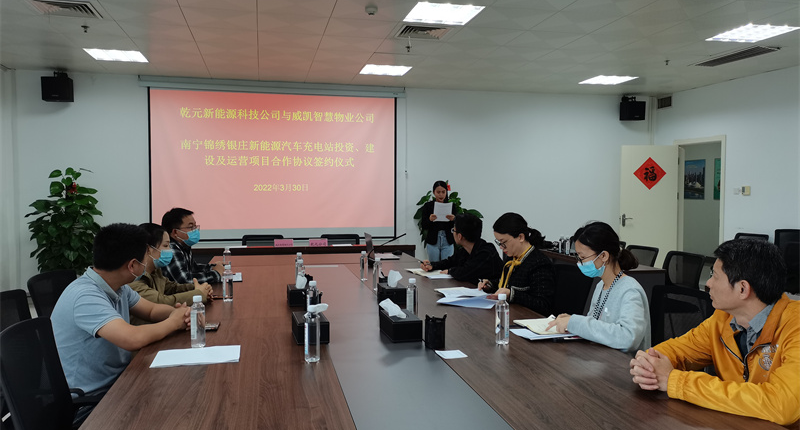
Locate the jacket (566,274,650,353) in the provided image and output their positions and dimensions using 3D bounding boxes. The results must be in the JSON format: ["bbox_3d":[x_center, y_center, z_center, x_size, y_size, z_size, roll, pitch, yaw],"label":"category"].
[{"bbox_3d":[0.870,0.516,2.570,0.420,0.540,0.480,0,2,-4],"label":"jacket"}]

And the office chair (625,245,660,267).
[{"bbox_3d":[1.983,0.724,5.367,0.580,0.880,0.580,0,2,-13],"label":"office chair"}]

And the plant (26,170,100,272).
[{"bbox_3d":[-3.956,0.246,7.167,0.850,1.620,0.820,0,2,-13],"label":"plant"}]

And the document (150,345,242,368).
[{"bbox_3d":[-0.763,0.531,2.274,0.303,0.008,0.225,0,3,-13],"label":"document"}]

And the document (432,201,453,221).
[{"bbox_3d":[0.497,-0.029,6.900,0.210,0.290,0.015,0,37,-4],"label":"document"}]

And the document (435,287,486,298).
[{"bbox_3d":[0.364,0.468,3.660,0.265,0.020,0.240,0,3,-13],"label":"document"}]

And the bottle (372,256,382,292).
[{"bbox_3d":[-0.141,0.370,3.767,0.055,0.207,0.055,0,3,-13],"label":"bottle"}]

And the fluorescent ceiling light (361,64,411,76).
[{"bbox_3d":[-0.178,-1.790,7.368,0.580,0.050,0.580,0,3,-13],"label":"fluorescent ceiling light"}]

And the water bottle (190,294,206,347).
[{"bbox_3d":[-0.843,0.440,2.514,0.058,0.213,0.058,0,3,-13],"label":"water bottle"}]

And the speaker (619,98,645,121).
[{"bbox_3d":[3.499,-1.588,9.044,0.340,0.300,0.260,0,10,-7],"label":"speaker"}]

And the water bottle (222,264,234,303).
[{"bbox_3d":[-1.003,0.396,3.507,0.058,0.213,0.058,0,3,-13],"label":"water bottle"}]

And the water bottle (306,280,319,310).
[{"bbox_3d":[-0.392,0.397,2.693,0.053,0.198,0.053,0,2,-13],"label":"water bottle"}]

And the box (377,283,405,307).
[{"bbox_3d":[-0.048,0.429,3.332,0.118,0.084,0.240,0,2,-13],"label":"box"}]

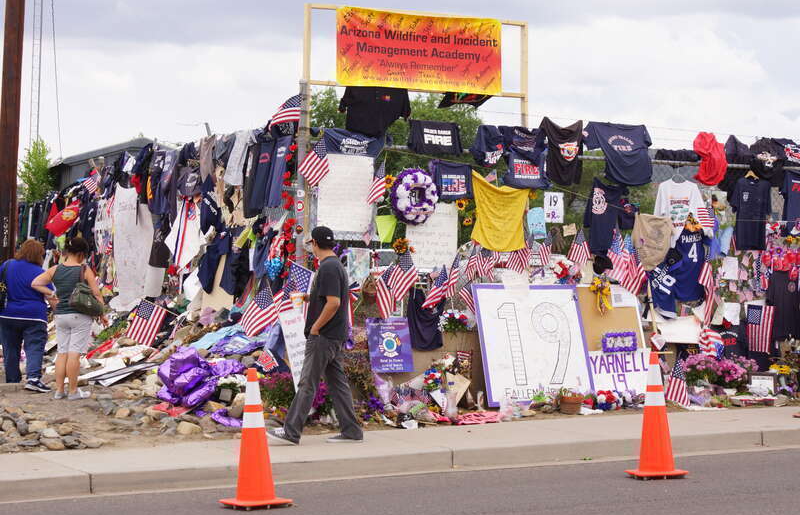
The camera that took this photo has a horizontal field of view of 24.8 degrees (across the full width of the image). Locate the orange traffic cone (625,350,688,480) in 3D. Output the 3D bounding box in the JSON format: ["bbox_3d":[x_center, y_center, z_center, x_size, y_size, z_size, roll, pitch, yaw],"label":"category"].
[{"bbox_3d":[1.886,1.156,13.430,0.380,0.914,0.380,1,0,-17],"label":"orange traffic cone"}]

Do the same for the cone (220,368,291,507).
[{"bbox_3d":[-0.967,1.197,12.150,0.360,0.910,0.360,-1,0,-33],"label":"cone"}]

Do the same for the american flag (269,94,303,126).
[{"bbox_3d":[-1.025,-1.315,16.300,0.300,0.310,0.100,0,0,-32],"label":"american flag"}]

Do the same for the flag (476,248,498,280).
[{"bbox_3d":[0.829,0.057,17.262,0.183,0.303,0.100,0,-1,-28],"label":"flag"}]

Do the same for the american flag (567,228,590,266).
[{"bbox_3d":[1.715,-0.086,17.500,0.230,0.370,0.100,1,1,-28],"label":"american flag"}]

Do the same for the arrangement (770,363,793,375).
[{"bbox_3d":[3.707,1.093,17.700,0.190,0.120,0.180,1,1,-28],"label":"arrangement"}]

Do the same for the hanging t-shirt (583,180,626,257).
[{"bbox_3d":[2.060,-0.413,18.350,0.520,0.780,0.160,1,0,-30],"label":"hanging t-shirt"}]

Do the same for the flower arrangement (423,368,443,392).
[{"bbox_3d":[0.296,1.112,16.600,0.200,0.240,0.180,1,0,-30],"label":"flower arrangement"}]

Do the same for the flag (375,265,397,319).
[{"bbox_3d":[-0.126,0.327,17.000,0.200,0.500,0.130,1,0,-24],"label":"flag"}]

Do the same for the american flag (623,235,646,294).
[{"bbox_3d":[2.381,0.081,18.500,0.260,0.600,0.140,1,0,-24],"label":"american flag"}]

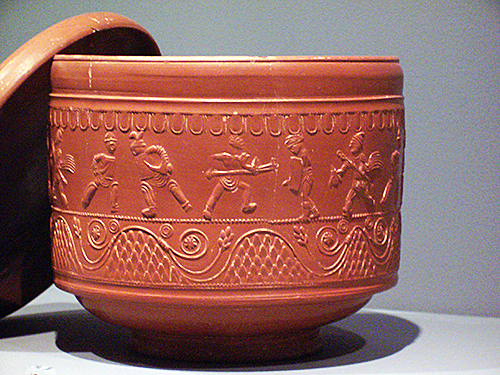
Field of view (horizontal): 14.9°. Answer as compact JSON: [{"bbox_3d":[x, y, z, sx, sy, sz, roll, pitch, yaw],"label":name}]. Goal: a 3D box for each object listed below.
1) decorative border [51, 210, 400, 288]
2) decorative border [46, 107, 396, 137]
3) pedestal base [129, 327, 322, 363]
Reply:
[{"bbox_3d":[-0.013,0.027,1.115,0.204,0.036,0.204,0,5,0],"label":"decorative border"},{"bbox_3d":[-0.013,-0.041,1.109,0.206,0.012,0.206,0,5,0],"label":"decorative border"},{"bbox_3d":[-0.014,0.086,1.119,0.112,0.014,0.112,0,5,0],"label":"pedestal base"}]

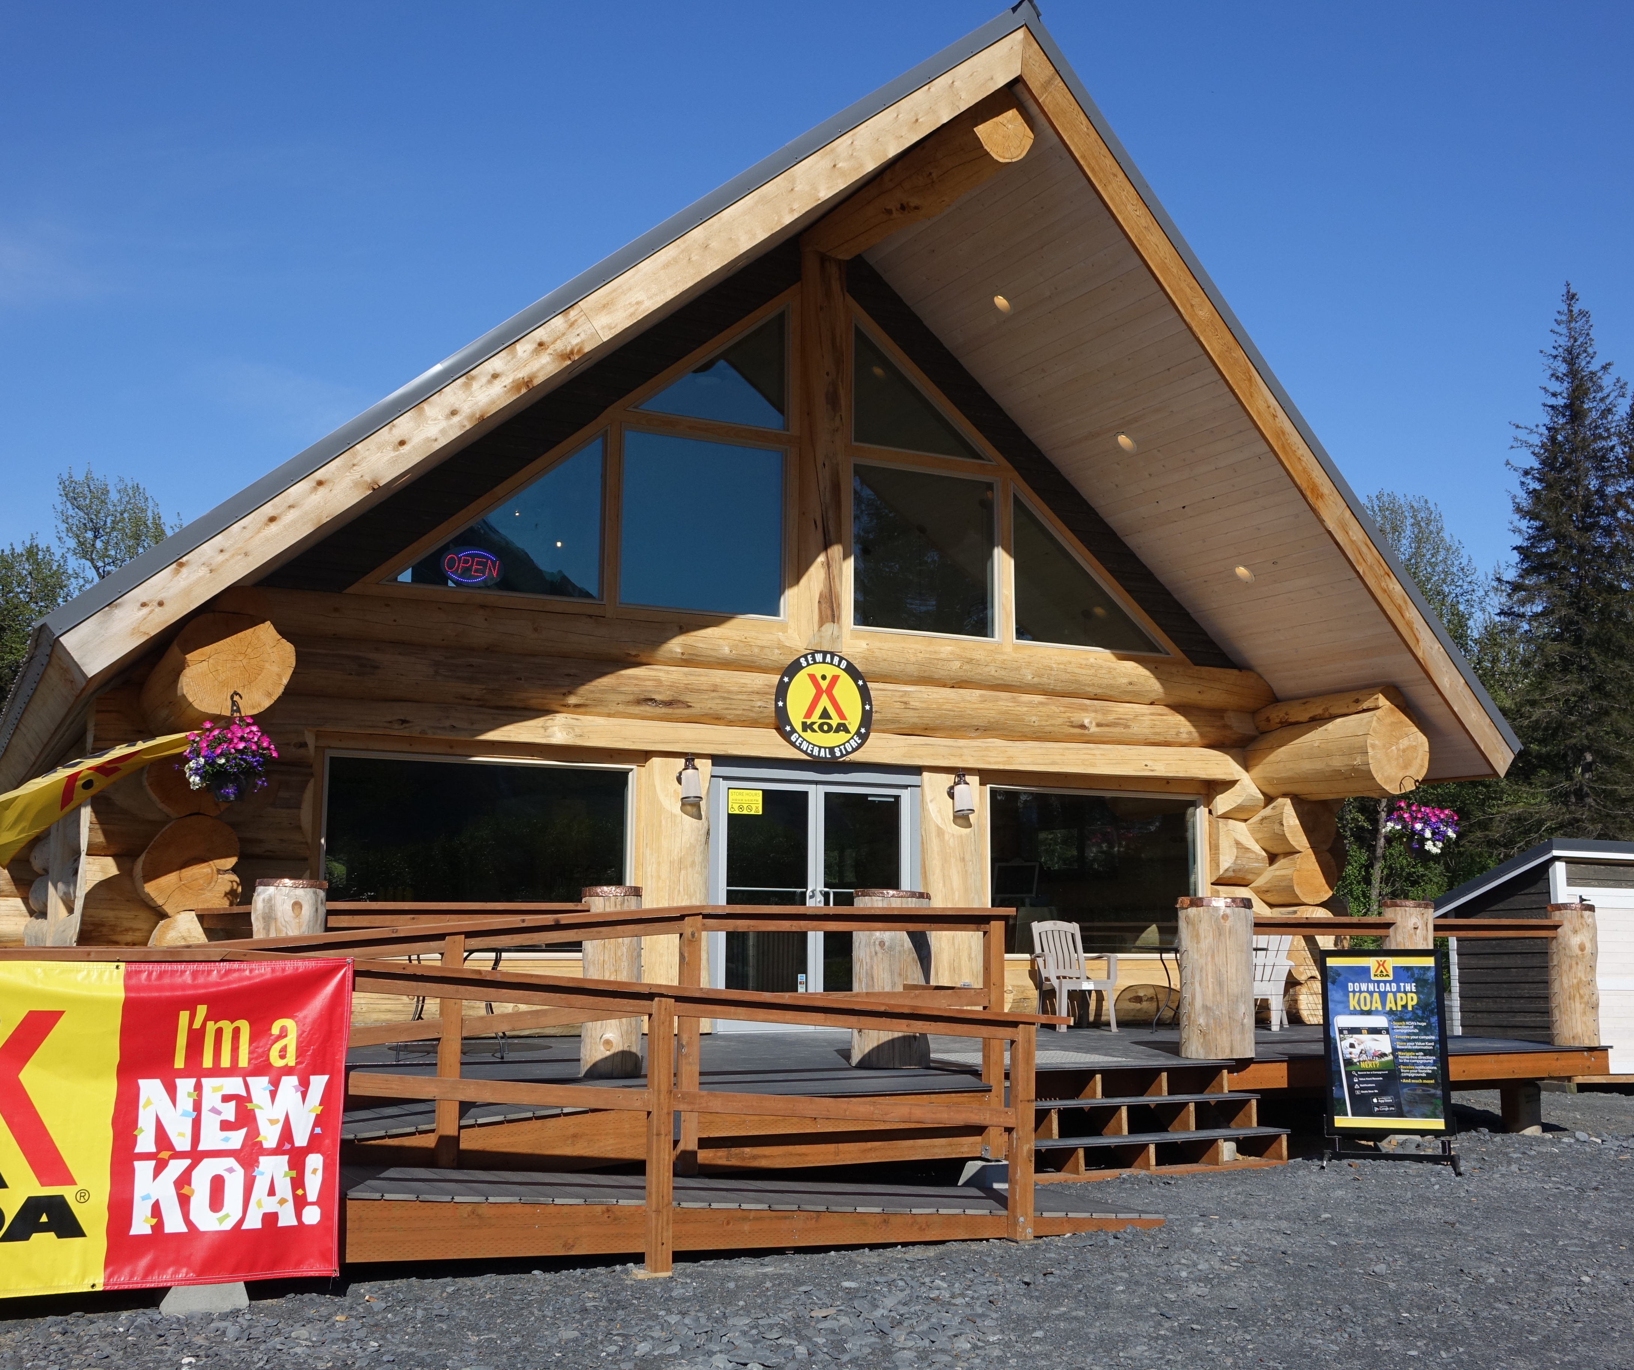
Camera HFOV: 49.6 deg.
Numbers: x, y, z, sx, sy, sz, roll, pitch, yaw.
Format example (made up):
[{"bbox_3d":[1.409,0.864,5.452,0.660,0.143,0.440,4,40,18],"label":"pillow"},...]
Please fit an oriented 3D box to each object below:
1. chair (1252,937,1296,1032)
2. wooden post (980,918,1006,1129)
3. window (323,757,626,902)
[{"bbox_3d":[3.951,2.672,16.194,0.740,0.930,0.780,-3,-9,20],"label":"chair"},{"bbox_3d":[0.979,1.939,9.785,0.092,1.281,0.092,4,-9,-26],"label":"wooden post"},{"bbox_3d":[-2.688,1.372,14.046,2.480,1.540,0.090,4,-9,-26],"label":"window"}]

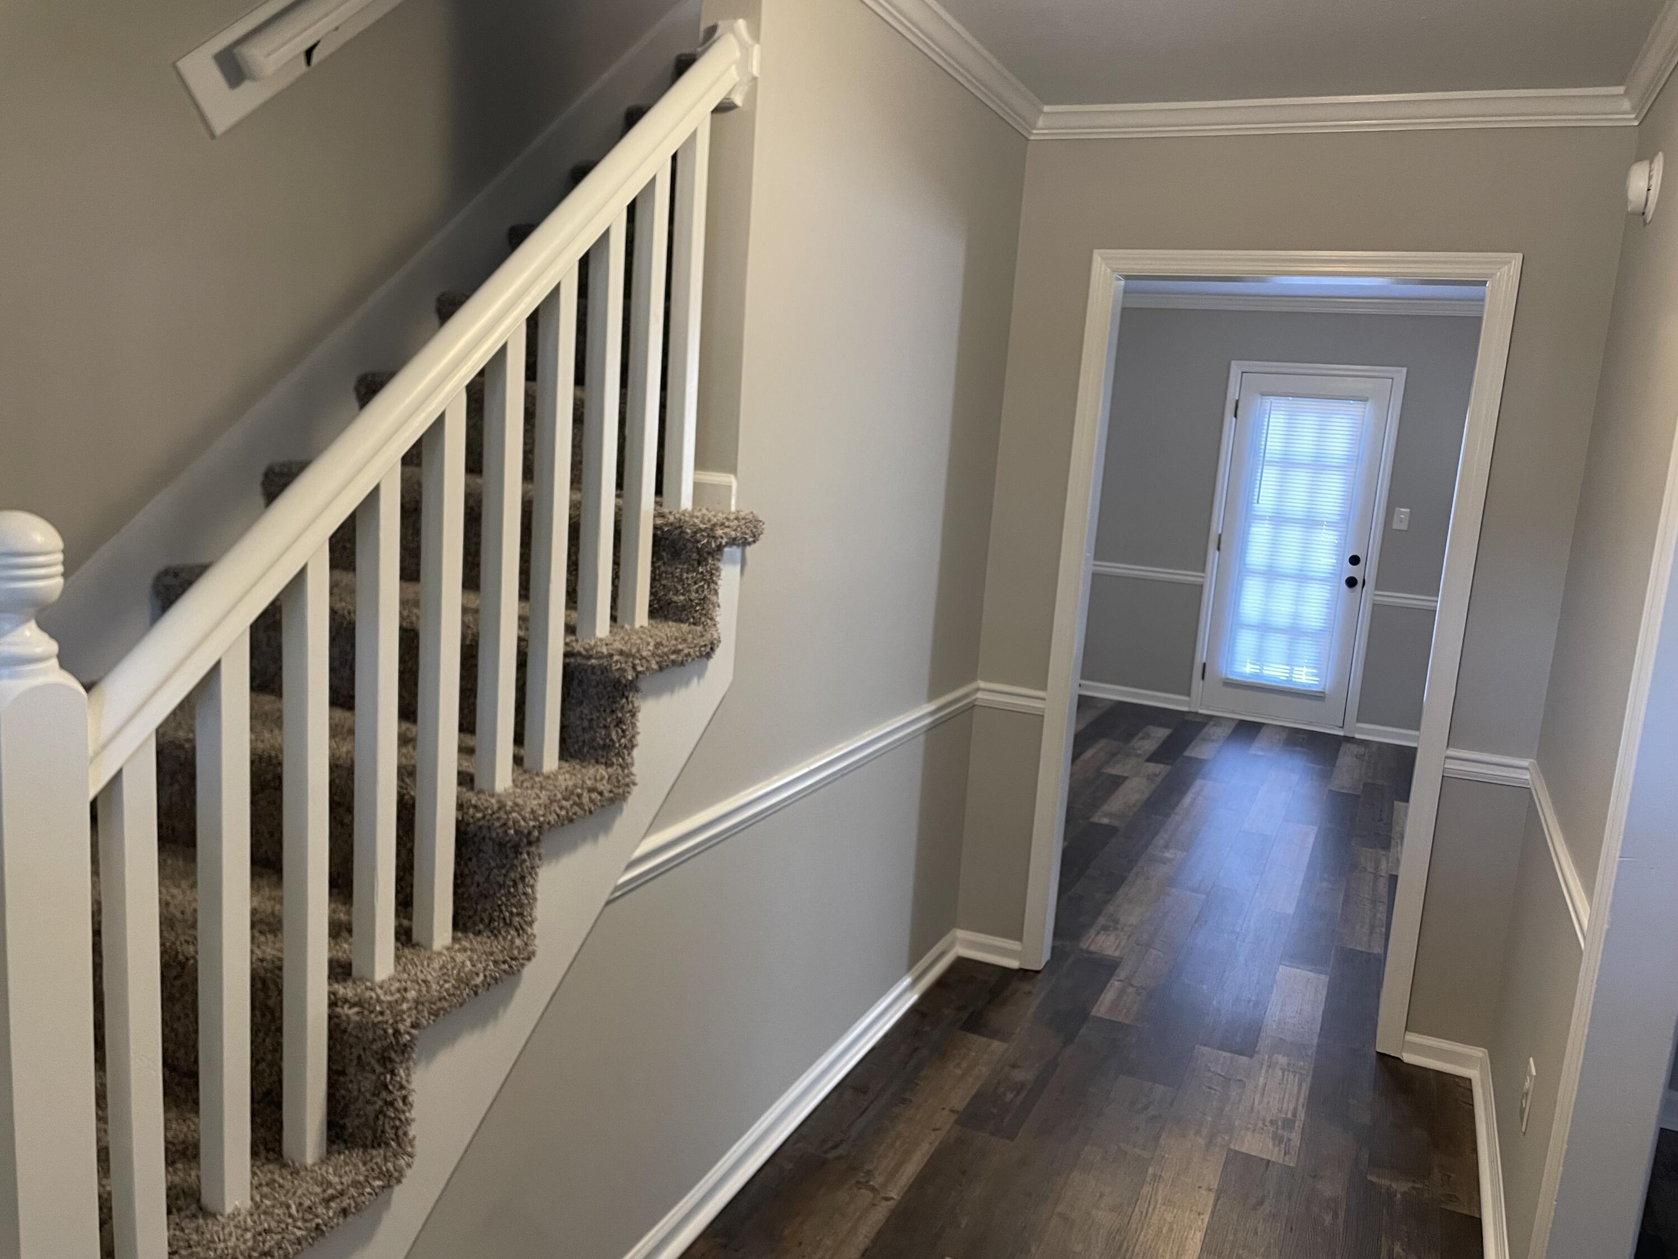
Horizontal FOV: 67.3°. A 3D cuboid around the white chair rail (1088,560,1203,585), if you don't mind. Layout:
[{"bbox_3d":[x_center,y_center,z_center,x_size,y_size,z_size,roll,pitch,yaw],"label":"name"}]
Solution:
[{"bbox_3d":[1.888,-0.345,7.762,0.729,0.073,0.025,8,10,24],"label":"white chair rail"}]

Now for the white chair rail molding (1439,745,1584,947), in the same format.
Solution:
[{"bbox_3d":[1.410,0.423,2.675,0.189,0.079,1.166,8,10,24],"label":"white chair rail molding"}]

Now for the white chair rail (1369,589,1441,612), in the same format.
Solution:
[{"bbox_3d":[3.237,-0.155,7.169,0.351,0.073,0.025,8,10,24],"label":"white chair rail"}]

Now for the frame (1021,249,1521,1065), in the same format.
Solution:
[{"bbox_3d":[1.124,0.048,3.458,1.052,2.081,0.130,8,10,24],"label":"frame"}]

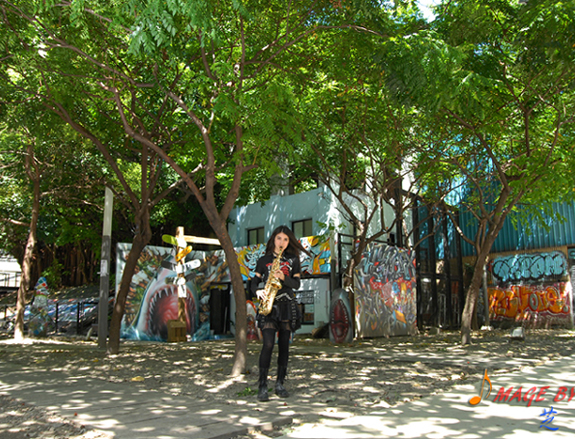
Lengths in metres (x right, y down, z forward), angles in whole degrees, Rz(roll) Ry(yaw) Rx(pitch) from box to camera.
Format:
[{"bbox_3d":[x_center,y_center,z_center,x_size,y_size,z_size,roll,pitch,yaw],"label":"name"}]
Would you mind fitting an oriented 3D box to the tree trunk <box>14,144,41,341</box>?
[{"bbox_3d":[-7.575,0.581,14.330,0.510,5.670,0.480,0,-10,0],"label":"tree trunk"}]

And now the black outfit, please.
[{"bbox_3d":[-0.115,0.981,4.761,0.530,1.430,0.420,0,-10,0],"label":"black outfit"}]

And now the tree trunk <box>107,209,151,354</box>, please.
[{"bbox_3d":[-3.040,1.162,9.598,0.680,2.820,0.450,0,-10,0],"label":"tree trunk"}]

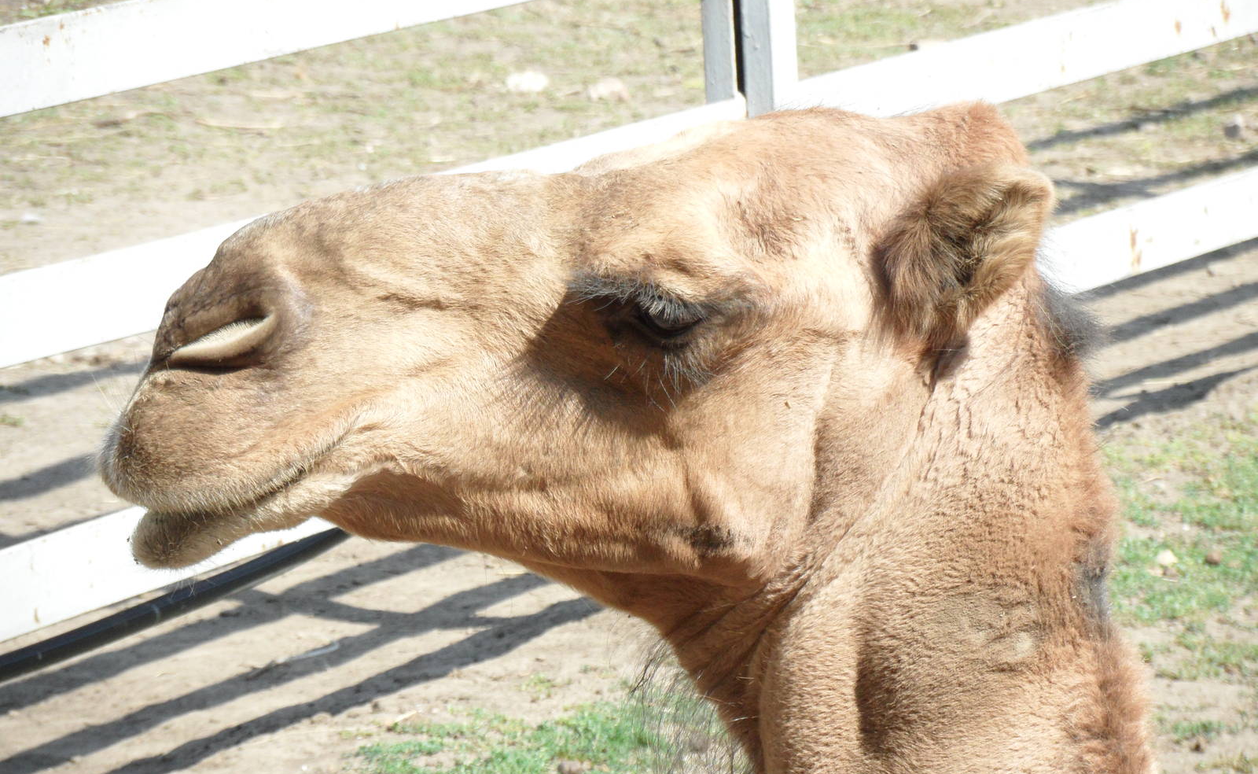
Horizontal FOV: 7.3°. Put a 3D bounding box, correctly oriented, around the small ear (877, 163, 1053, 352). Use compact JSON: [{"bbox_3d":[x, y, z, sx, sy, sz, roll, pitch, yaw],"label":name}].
[{"bbox_3d":[0.196,-0.076,5.700,0.076,0.126,0.060,37,13,-11],"label":"small ear"}]

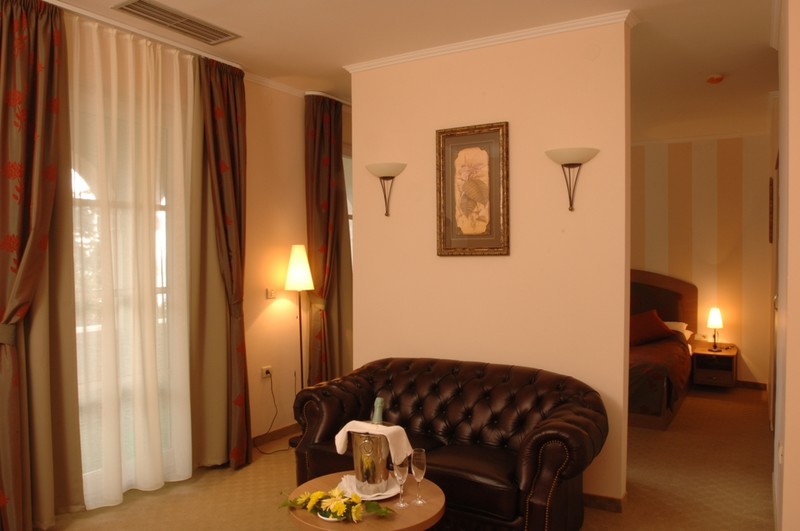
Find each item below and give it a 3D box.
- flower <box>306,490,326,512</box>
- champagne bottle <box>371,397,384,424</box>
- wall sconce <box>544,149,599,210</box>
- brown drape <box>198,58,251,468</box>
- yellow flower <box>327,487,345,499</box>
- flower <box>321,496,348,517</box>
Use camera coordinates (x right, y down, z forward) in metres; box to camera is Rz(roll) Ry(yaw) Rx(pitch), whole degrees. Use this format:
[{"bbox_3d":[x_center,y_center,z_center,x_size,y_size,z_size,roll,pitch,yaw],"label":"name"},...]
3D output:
[{"bbox_3d":[-0.315,0.889,2.090,0.070,0.070,0.075,-1,1,-17],"label":"flower"},{"bbox_3d":[-0.096,0.725,2.360,0.088,0.320,0.088,5,-3,0],"label":"champagne bottle"},{"bbox_3d":[0.970,-0.478,3.123,0.288,0.355,0.150,1,1,28],"label":"wall sconce"},{"bbox_3d":[-1.242,0.022,3.934,0.190,2.790,0.350,1,2,33],"label":"brown drape"},{"bbox_3d":[-0.248,0.875,2.130,0.072,0.045,0.060,0,1,3],"label":"yellow flower"},{"bbox_3d":[-0.244,0.899,2.070,0.100,0.058,0.075,0,1,3],"label":"flower"}]

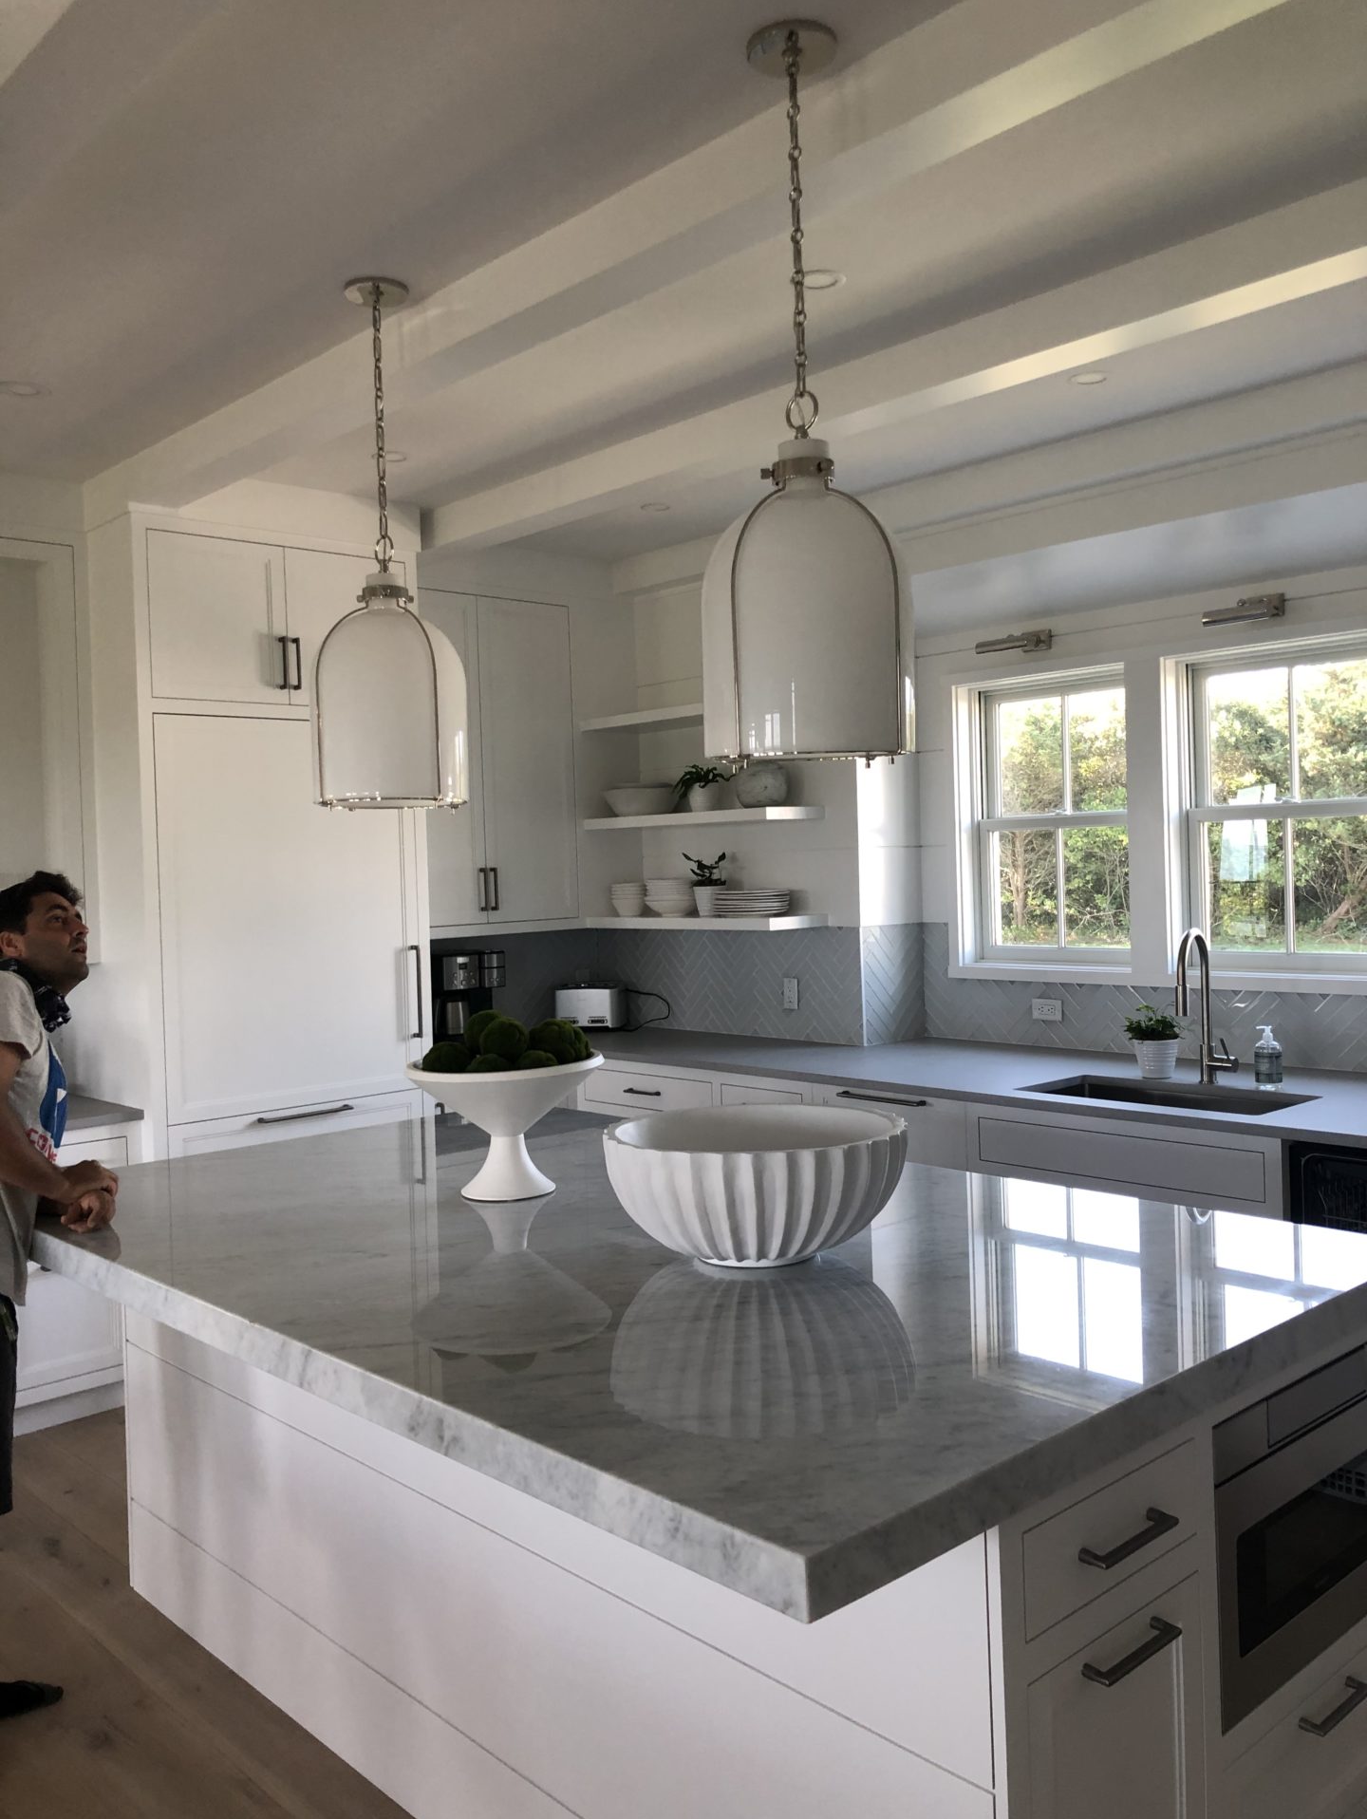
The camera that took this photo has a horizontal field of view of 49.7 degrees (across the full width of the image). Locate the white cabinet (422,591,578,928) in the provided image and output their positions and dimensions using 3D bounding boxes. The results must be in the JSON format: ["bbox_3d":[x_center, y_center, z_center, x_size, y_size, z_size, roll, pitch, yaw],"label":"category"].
[{"bbox_3d":[-0.919,-0.593,5.968,0.917,1.290,0.360,-3,1,-43],"label":"white cabinet"}]

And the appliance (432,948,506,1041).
[{"bbox_3d":[-0.912,0.363,5.903,0.300,0.376,0.260,-3,2,-43],"label":"appliance"}]

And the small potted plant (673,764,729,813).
[{"bbox_3d":[0.075,-0.484,5.952,0.224,0.210,0.224,-2,1,0],"label":"small potted plant"}]

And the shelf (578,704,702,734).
[{"bbox_3d":[0.047,-0.782,5.939,0.320,0.045,1.075,-3,2,-43],"label":"shelf"}]

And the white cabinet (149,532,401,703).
[{"bbox_3d":[-1.497,-0.920,5.032,0.913,0.515,0.600,-3,1,-43],"label":"white cabinet"}]

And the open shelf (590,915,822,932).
[{"bbox_3d":[0.071,0.050,5.960,0.320,0.046,1.075,-3,2,-43],"label":"open shelf"}]

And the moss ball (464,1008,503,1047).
[{"bbox_3d":[-0.401,0.251,3.008,0.095,0.095,0.095,-2,1,0],"label":"moss ball"}]

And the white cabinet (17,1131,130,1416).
[{"bbox_3d":[-2.051,1.062,4.538,0.520,0.785,0.590,-3,1,-43],"label":"white cabinet"}]

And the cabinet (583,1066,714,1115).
[{"bbox_3d":[0.051,0.672,5.657,0.520,0.135,0.715,-3,2,-43],"label":"cabinet"}]

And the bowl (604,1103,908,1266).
[{"bbox_3d":[0.117,0.458,2.419,0.500,0.205,0.500,-2,1,0],"label":"bowl"}]

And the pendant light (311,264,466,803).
[{"bbox_3d":[-0.642,-0.770,3.157,0.330,1.104,0.330,-2,1,0],"label":"pendant light"}]

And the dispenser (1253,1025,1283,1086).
[{"bbox_3d":[1.726,0.428,4.347,0.080,0.172,0.076,-1,1,9],"label":"dispenser"}]

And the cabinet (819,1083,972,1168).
[{"bbox_3d":[0.869,0.952,4.837,0.580,0.780,0.600,-3,2,-43],"label":"cabinet"}]

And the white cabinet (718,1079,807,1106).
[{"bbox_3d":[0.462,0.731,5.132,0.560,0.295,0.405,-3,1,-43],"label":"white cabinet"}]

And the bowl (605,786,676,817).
[{"bbox_3d":[-0.178,-0.449,6.228,0.307,0.143,0.307,-2,1,0],"label":"bowl"}]

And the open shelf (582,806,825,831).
[{"bbox_3d":[0.059,-0.364,5.949,0.320,0.044,1.075,-3,2,-43],"label":"open shelf"}]

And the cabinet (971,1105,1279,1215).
[{"bbox_3d":[1.375,0.937,4.179,0.600,0.745,0.960,-3,1,-43],"label":"cabinet"}]

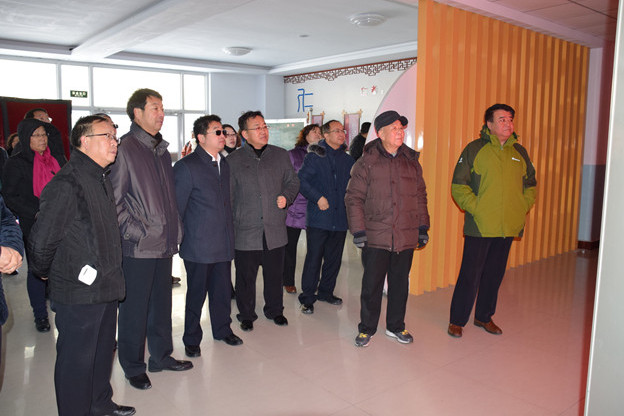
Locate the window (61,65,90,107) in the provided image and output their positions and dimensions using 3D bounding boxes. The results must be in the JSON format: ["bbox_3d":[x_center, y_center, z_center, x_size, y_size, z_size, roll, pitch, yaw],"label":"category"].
[{"bbox_3d":[-4.682,-2.429,10.659,0.575,0.778,0.080,-6,9,-39],"label":"window"}]

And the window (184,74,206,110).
[{"bbox_3d":[-2.660,-2.626,12.286,0.576,0.790,0.080,-6,9,-39],"label":"window"}]

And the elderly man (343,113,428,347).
[{"bbox_3d":[0.537,0.155,4.027,0.600,1.738,0.370,-1,7,-12],"label":"elderly man"}]

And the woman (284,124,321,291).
[{"bbox_3d":[-0.077,0.002,5.453,0.460,1.679,0.330,-6,10,-42],"label":"woman"}]

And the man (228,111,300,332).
[{"bbox_3d":[-0.379,0.103,4.373,0.540,1.751,0.360,-3,8,-24],"label":"man"}]

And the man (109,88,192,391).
[{"bbox_3d":[-0.985,0.190,3.381,0.390,1.829,0.510,4,8,26],"label":"man"}]

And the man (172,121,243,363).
[{"bbox_3d":[-0.712,0.193,3.880,0.370,1.698,0.490,5,9,32],"label":"man"}]

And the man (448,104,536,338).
[{"bbox_3d":[1.356,0.100,4.203,0.600,1.804,0.380,-1,7,-8],"label":"man"}]

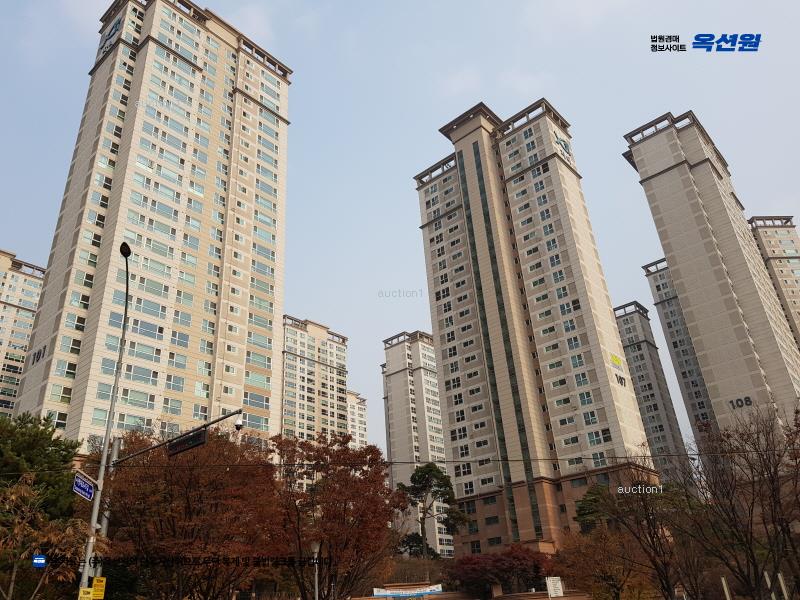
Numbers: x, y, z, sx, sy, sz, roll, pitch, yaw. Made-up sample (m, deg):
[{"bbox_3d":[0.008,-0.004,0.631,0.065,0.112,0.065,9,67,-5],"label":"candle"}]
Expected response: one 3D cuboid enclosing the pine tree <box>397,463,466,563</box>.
[{"bbox_3d":[3.323,21.903,61.729,6.830,10.150,6.490,-5,-27,1],"label":"pine tree"}]

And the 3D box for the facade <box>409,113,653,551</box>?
[{"bbox_3d":[19.952,2.087,102.534,30.240,76.608,16.172,-25,-34,34],"label":"facade"}]

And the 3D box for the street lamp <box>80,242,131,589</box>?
[{"bbox_3d":[-6.275,3.305,12.437,0.300,9.671,1.535,3,-28,-14],"label":"street lamp"}]

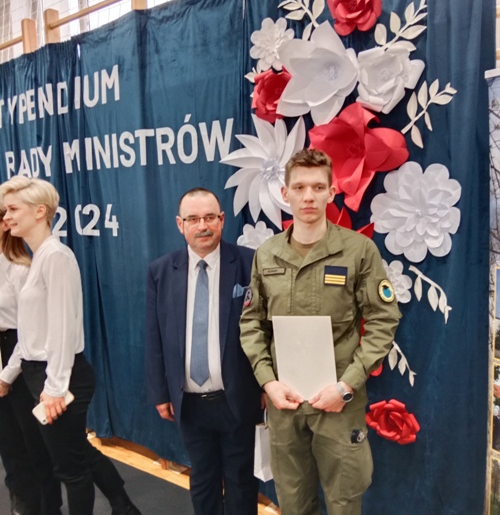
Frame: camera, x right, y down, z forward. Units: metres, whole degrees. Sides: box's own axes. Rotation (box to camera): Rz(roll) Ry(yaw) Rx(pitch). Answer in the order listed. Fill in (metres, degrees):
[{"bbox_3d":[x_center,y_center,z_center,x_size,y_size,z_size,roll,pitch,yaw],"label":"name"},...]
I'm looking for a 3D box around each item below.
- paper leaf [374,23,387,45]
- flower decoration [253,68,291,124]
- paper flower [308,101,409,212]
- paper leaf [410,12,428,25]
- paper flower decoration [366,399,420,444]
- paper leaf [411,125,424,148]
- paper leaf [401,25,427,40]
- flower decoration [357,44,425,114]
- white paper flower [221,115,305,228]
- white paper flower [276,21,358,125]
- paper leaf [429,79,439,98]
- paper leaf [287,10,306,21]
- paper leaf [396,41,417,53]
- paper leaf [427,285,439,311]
[{"bbox_3d":[0.523,-0.891,2.001,0.054,0.083,0.015,4,8,36],"label":"paper leaf"},{"bbox_3d":[0.117,-0.734,2.272,0.249,0.244,0.100,4,8,36],"label":"flower decoration"},{"bbox_3d":[0.433,-0.405,2.046,0.440,0.441,0.160,4,8,36],"label":"paper flower"},{"bbox_3d":[0.644,-0.913,1.909,0.072,0.037,0.015,4,8,36],"label":"paper leaf"},{"bbox_3d":[0.600,0.689,2.109,0.233,0.193,0.100,4,8,36],"label":"paper flower decoration"},{"bbox_3d":[0.665,-0.477,1.996,0.039,0.103,0.014,-26,-10,35],"label":"paper leaf"},{"bbox_3d":[0.643,-0.879,1.963,0.102,0.043,0.014,-6,2,36],"label":"paper leaf"},{"bbox_3d":[0.542,-0.688,1.952,0.273,0.253,0.120,4,8,36],"label":"flower decoration"},{"bbox_3d":[0.093,-0.408,2.376,0.550,0.540,0.110,3,7,36],"label":"white paper flower"},{"bbox_3d":[0.288,-0.784,2.123,0.370,0.410,0.160,3,8,36],"label":"white paper flower"},{"bbox_3d":[0.715,-0.653,1.939,0.036,0.072,0.014,29,22,30],"label":"paper leaf"},{"bbox_3d":[0.203,-1.069,2.214,0.108,0.035,0.015,4,8,36],"label":"paper leaf"},{"bbox_3d":[0.594,-0.815,1.934,0.098,0.040,0.015,4,8,36],"label":"paper leaf"},{"bbox_3d":[0.740,0.166,2.014,0.040,0.105,0.016,-7,2,37],"label":"paper leaf"}]

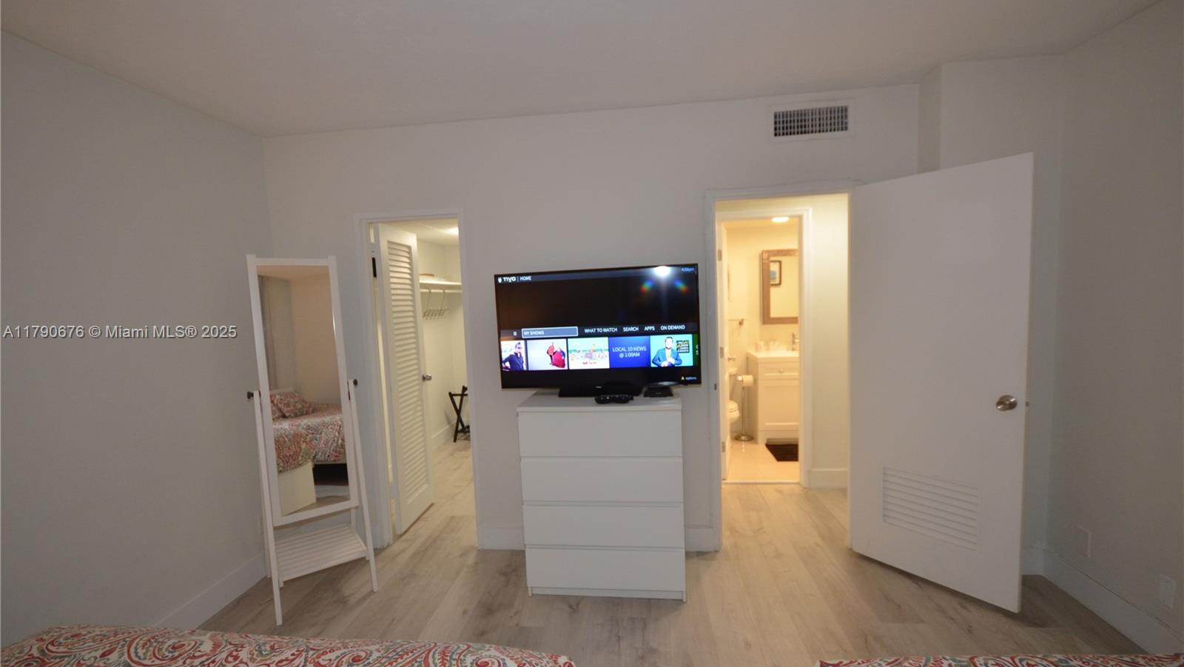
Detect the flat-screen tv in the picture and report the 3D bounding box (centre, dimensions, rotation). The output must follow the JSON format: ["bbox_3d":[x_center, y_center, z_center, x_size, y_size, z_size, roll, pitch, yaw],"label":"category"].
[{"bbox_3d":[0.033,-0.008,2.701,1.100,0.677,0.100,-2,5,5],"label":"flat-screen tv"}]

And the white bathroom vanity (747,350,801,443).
[{"bbox_3d":[2.070,0.636,5.006,0.840,0.865,0.480,-2,5,6],"label":"white bathroom vanity"}]

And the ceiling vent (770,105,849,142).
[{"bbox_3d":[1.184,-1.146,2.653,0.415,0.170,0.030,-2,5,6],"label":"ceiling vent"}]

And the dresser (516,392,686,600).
[{"bbox_3d":[0.074,0.838,2.687,0.800,1.000,0.480,-2,5,6],"label":"dresser"}]

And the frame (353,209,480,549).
[{"bbox_3d":[-1.057,0.308,3.062,0.690,2.085,0.120,-2,5,6],"label":"frame"}]

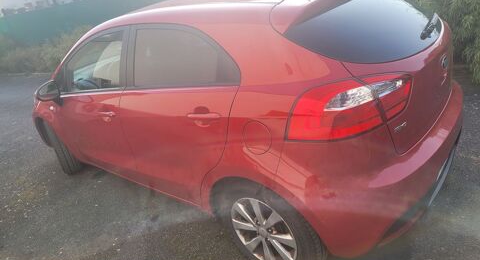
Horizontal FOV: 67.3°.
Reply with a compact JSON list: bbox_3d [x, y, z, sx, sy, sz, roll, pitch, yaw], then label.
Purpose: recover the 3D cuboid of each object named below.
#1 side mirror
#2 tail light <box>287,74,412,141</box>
[{"bbox_3d":[-1.530,-0.314,2.880,0.150,0.165,0.180,10,30,40],"label":"side mirror"},{"bbox_3d":[0.445,-0.085,1.532,0.400,0.260,0.360,10,30,40],"label":"tail light"}]

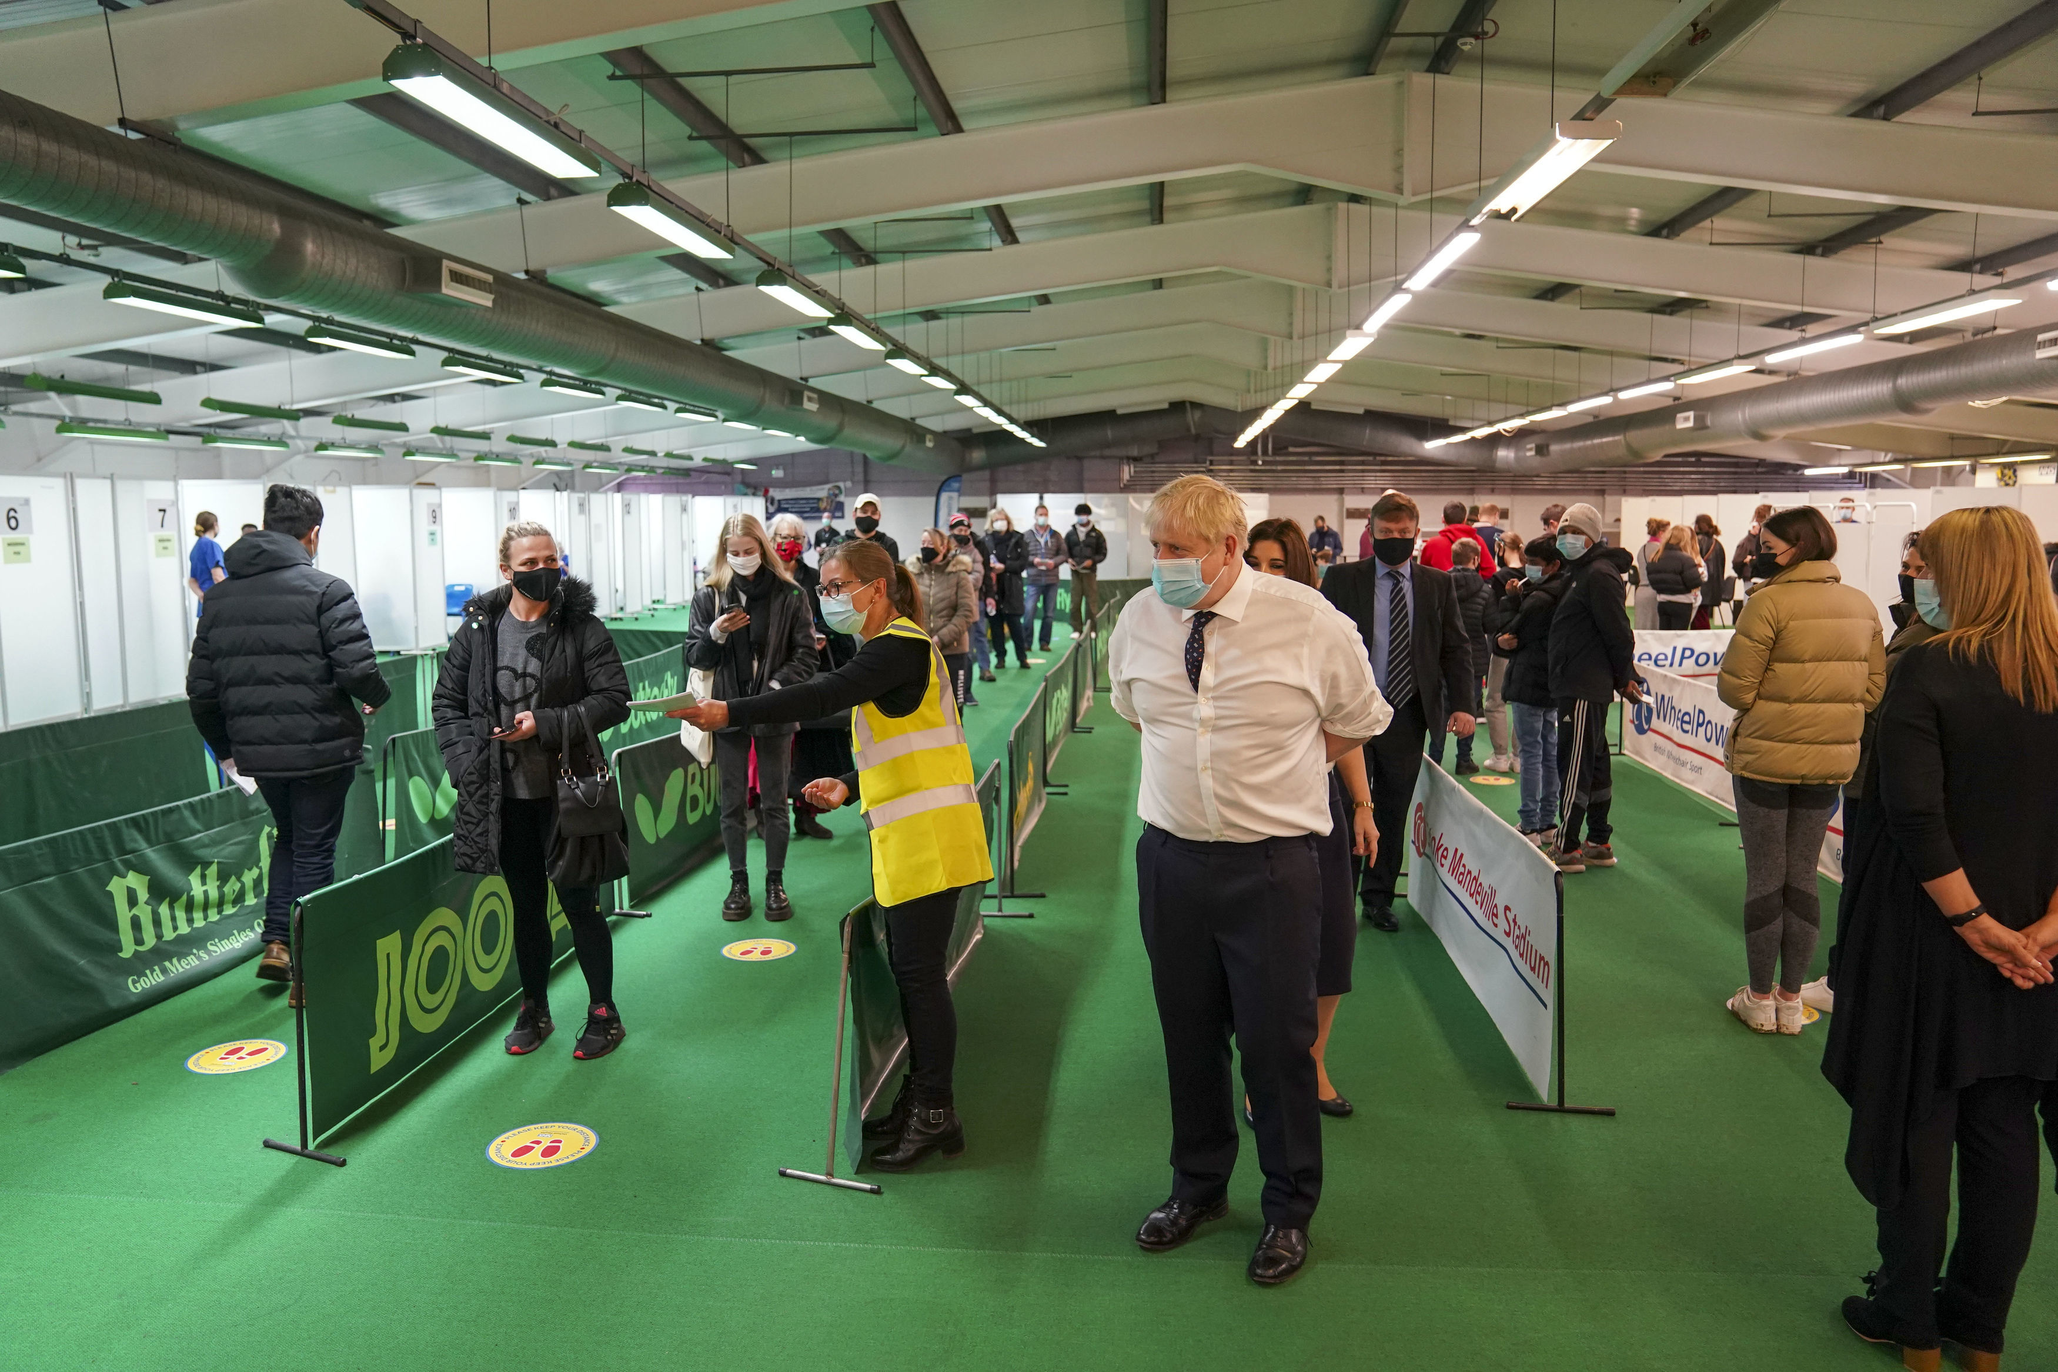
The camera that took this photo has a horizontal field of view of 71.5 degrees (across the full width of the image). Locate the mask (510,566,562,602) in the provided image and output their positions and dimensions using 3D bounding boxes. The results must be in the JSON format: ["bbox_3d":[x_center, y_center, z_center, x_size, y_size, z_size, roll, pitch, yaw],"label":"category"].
[{"bbox_3d":[-1.505,-0.312,4.364,0.140,0.110,0.085,-5,12,-38],"label":"mask"}]

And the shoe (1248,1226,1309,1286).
[{"bbox_3d":[0.595,1.261,3.308,0.110,0.110,0.300,3,7,24],"label":"shoe"}]

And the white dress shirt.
[{"bbox_3d":[0.499,0.040,3.223,0.590,0.620,0.390,4,8,29],"label":"white dress shirt"}]

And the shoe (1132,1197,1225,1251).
[{"bbox_3d":[0.385,1.250,3.401,0.280,0.105,0.105,-6,9,-40],"label":"shoe"}]

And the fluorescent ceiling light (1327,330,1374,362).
[{"bbox_3d":[2.966,-3.147,13.191,0.270,0.100,1.840,1,7,5],"label":"fluorescent ceiling light"}]

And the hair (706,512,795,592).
[{"bbox_3d":[-1.189,-0.567,6.072,0.370,0.340,0.270,-1,7,-6],"label":"hair"}]

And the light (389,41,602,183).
[{"bbox_3d":[-2.167,-2.358,5.922,0.220,0.140,1.520,0,7,5],"label":"light"}]

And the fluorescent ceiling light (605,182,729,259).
[{"bbox_3d":[-1.982,-2.609,8.049,0.215,0.135,1.500,0,7,5],"label":"fluorescent ceiling light"}]

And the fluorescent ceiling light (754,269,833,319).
[{"bbox_3d":[-1.744,-2.972,10.866,0.220,0.120,1.584,1,7,5],"label":"fluorescent ceiling light"}]

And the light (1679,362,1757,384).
[{"bbox_3d":[7.537,-3.451,15.679,0.270,0.100,1.840,1,7,5],"label":"light"}]

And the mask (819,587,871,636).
[{"bbox_3d":[-0.477,-0.198,3.735,0.105,0.125,0.135,-14,12,-24],"label":"mask"}]

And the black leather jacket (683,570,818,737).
[{"bbox_3d":[-1.175,-0.143,6.056,0.540,0.690,0.330,-1,7,-9],"label":"black leather jacket"}]

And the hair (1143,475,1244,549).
[{"bbox_3d":[0.367,-0.384,3.156,0.200,0.175,0.240,6,9,43],"label":"hair"}]

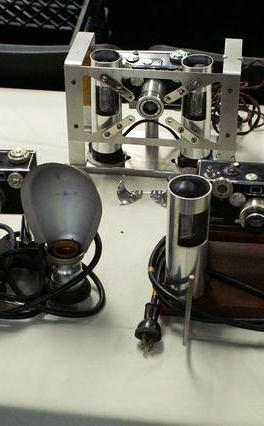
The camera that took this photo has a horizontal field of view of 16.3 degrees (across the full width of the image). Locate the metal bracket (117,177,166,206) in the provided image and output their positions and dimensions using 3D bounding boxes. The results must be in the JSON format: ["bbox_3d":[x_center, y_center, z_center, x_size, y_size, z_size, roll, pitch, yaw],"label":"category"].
[{"bbox_3d":[0.022,-0.035,1.417,0.086,0.026,0.050,2,36,4],"label":"metal bracket"}]

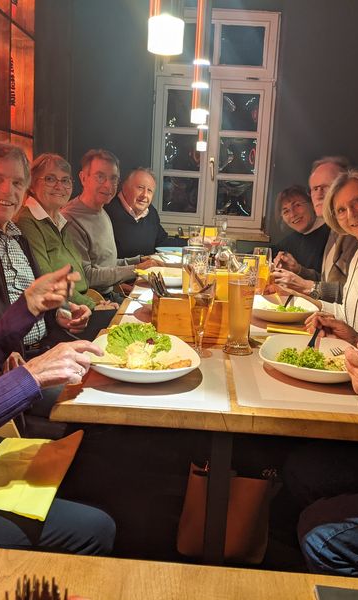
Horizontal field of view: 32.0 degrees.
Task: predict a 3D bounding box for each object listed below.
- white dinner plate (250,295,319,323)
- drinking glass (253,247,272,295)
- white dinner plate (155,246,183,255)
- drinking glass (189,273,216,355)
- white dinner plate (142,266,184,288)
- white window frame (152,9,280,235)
[{"bbox_3d":[0.331,0.030,2.075,0.260,0.050,0.260,3,10,0],"label":"white dinner plate"},{"bbox_3d":[0.343,-0.121,2.547,0.073,0.183,0.073,3,10,0],"label":"drinking glass"},{"bbox_3d":[-0.016,-0.308,3.906,0.260,0.040,0.260,3,10,-1],"label":"white dinner plate"},{"bbox_3d":[0.060,0.035,1.558,0.064,0.194,0.064,3,10,0],"label":"drinking glass"},{"bbox_3d":[-0.021,-0.091,2.655,0.260,0.050,0.260,3,10,-1],"label":"white dinner plate"},{"bbox_3d":[0.246,-1.287,4.564,0.878,1.544,0.120,3,10,0],"label":"white window frame"}]

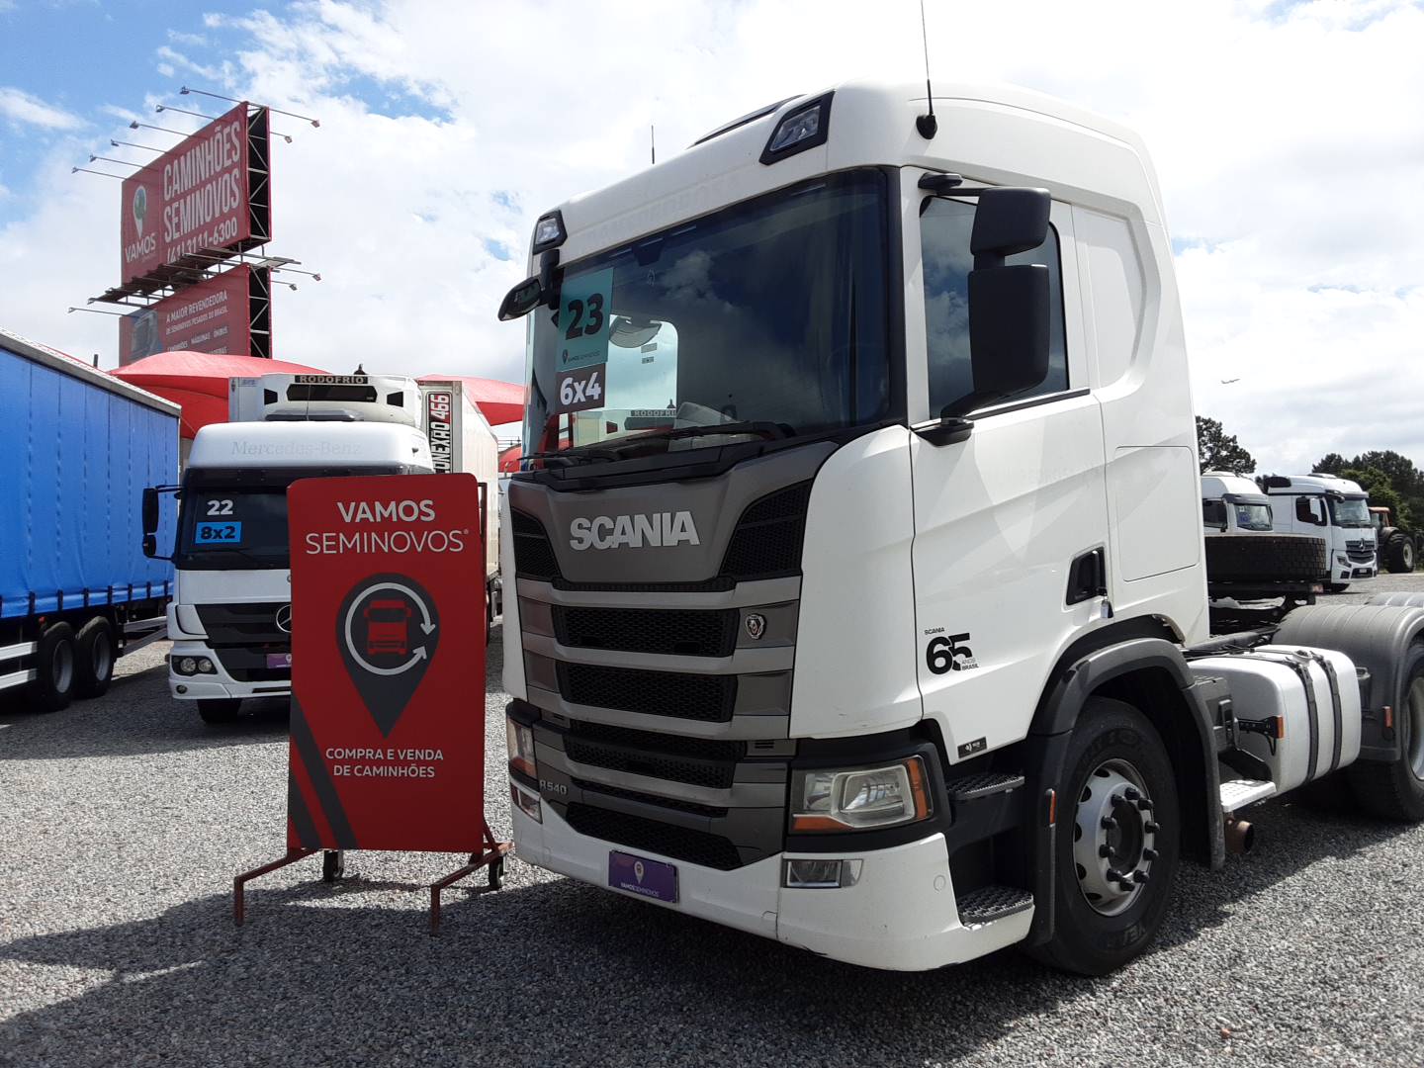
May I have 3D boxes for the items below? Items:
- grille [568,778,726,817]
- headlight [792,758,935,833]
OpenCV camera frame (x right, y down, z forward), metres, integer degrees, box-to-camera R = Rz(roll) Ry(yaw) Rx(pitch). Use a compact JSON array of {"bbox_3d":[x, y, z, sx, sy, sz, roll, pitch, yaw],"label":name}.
[{"bbox_3d":[-0.268,1.000,4.363,0.070,0.065,0.950,0,-2,-42],"label":"grille"},{"bbox_3d":[0.488,0.853,3.732,0.450,0.250,0.200,-3,-2,36],"label":"headlight"}]

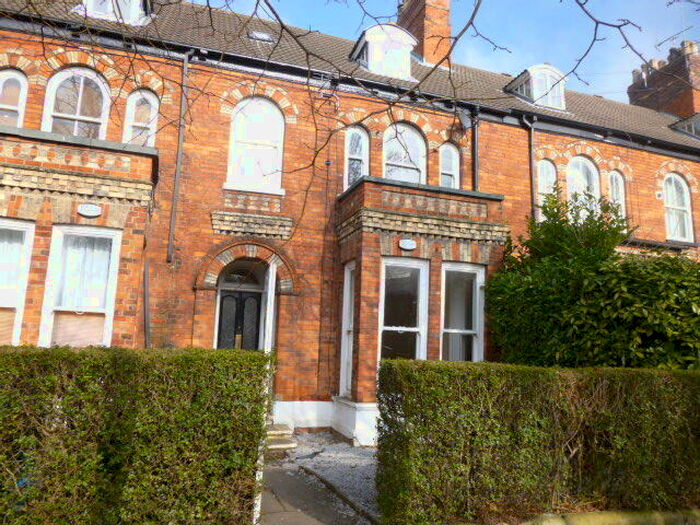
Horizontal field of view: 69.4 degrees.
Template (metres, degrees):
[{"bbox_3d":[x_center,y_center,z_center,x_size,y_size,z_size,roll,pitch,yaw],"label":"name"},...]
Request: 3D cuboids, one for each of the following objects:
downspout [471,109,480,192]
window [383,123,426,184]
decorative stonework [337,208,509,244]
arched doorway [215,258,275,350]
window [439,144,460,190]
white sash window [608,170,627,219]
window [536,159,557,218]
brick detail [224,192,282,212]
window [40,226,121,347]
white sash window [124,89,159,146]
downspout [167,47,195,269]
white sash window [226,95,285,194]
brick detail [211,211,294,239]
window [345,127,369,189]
[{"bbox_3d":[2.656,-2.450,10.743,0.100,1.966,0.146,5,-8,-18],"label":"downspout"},{"bbox_3d":[1.141,-2.078,10.412,1.010,1.656,0.109,5,-8,-18],"label":"window"},{"bbox_3d":[1.281,-0.510,9.350,2.866,0.382,1.474,5,-8,-18],"label":"decorative stonework"},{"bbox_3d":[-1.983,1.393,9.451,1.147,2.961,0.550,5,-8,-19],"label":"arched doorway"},{"bbox_3d":[2.142,-1.858,11.097,0.511,1.562,0.150,5,-8,-19],"label":"window"},{"bbox_3d":[6.602,-1.495,12.594,0.521,1.571,0.150,5,-8,-19],"label":"white sash window"},{"bbox_3d":[4.508,-1.631,11.502,0.546,1.529,0.109,5,-8,-18],"label":"window"},{"bbox_3d":[-1.759,-1.085,9.221,1.037,0.282,0.073,5,-8,-18],"label":"brick detail"},{"bbox_3d":[-3.837,0.715,7.195,0.910,2.493,0.150,5,-8,-19],"label":"window"},{"bbox_3d":[-3.781,-2.340,9.109,0.530,1.571,0.150,5,-8,-19],"label":"white sash window"},{"bbox_3d":[-2.932,-1.893,8.745,0.182,3.786,0.209,5,-8,-18],"label":"downspout"},{"bbox_3d":[-1.805,-2.266,9.782,1.070,1.912,0.150,5,-8,-19],"label":"white sash window"},{"bbox_3d":[-1.747,-0.641,9.106,1.438,0.410,0.173,5,-8,-18],"label":"brick detail"},{"bbox_3d":[0.141,-2.012,10.063,0.510,1.529,0.109,5,-8,-18],"label":"window"}]

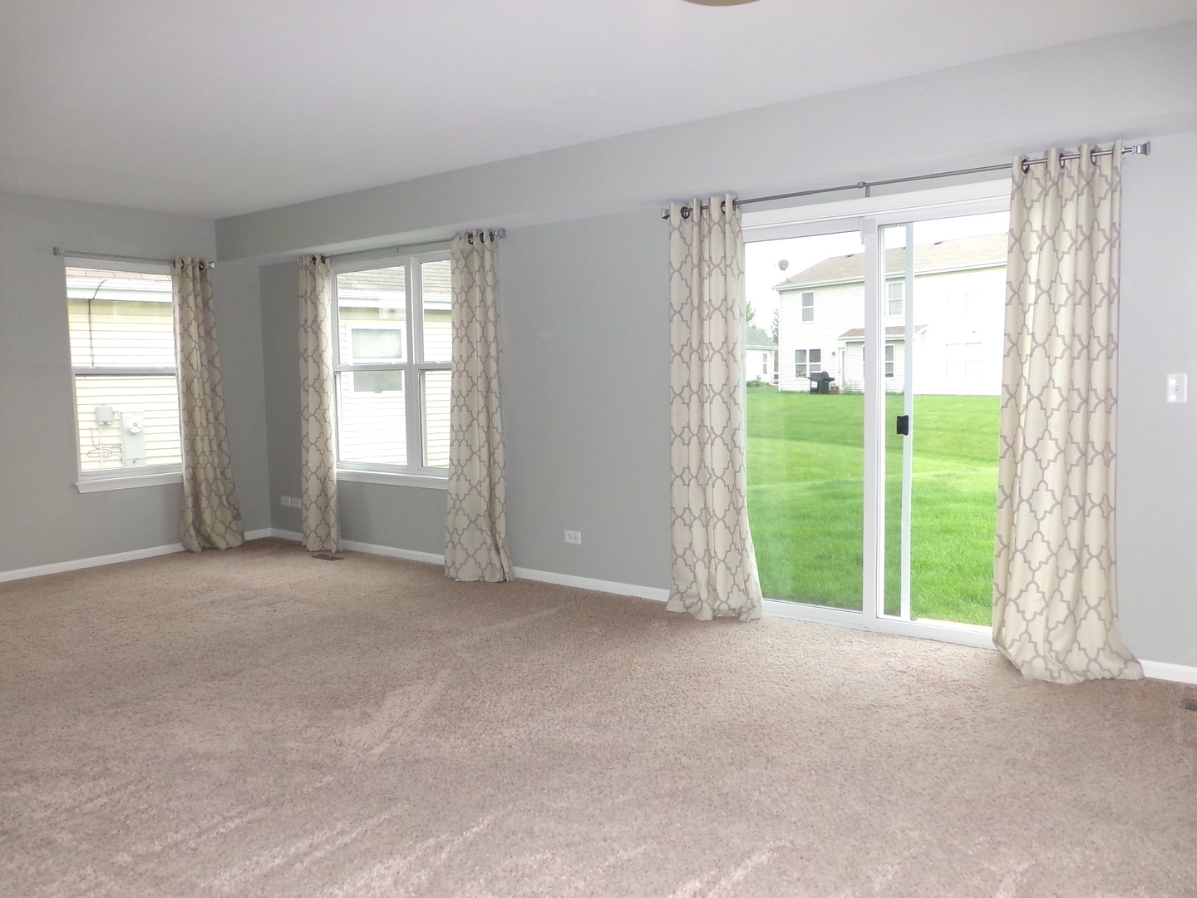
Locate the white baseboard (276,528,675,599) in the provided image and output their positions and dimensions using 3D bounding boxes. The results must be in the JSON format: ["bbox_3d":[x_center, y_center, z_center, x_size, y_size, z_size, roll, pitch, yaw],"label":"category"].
[{"bbox_3d":[-1.084,0.746,6.069,3.855,0.065,0.016,3,6,36],"label":"white baseboard"}]

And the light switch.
[{"bbox_3d":[2.264,-0.234,3.518,0.071,0.114,0.012,3,6,36],"label":"light switch"}]

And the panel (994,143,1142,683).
[{"bbox_3d":[1.903,-0.141,3.625,0.525,2.136,0.220,3,6,36],"label":"panel"}]

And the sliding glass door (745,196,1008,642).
[{"bbox_3d":[1.316,-0.113,4.295,1.790,1.990,0.100,3,6,36],"label":"sliding glass door"}]

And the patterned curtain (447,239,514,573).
[{"bbox_3d":[-0.745,-0.258,5.579,0.440,2.136,0.190,3,6,36],"label":"patterned curtain"}]

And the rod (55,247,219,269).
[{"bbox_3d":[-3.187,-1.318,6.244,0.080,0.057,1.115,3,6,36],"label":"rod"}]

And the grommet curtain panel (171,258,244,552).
[{"bbox_3d":[-2.901,-0.313,6.652,0.160,2.138,0.390,3,6,36],"label":"grommet curtain panel"}]

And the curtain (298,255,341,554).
[{"bbox_3d":[-2.040,-0.318,6.550,0.380,2.138,0.150,3,6,36],"label":"curtain"}]

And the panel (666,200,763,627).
[{"bbox_3d":[0.575,-0.201,4.614,0.510,2.136,0.190,3,6,36],"label":"panel"}]

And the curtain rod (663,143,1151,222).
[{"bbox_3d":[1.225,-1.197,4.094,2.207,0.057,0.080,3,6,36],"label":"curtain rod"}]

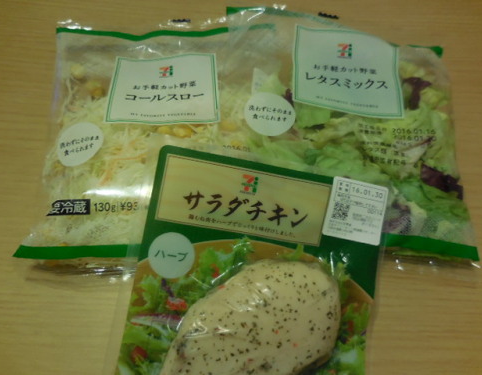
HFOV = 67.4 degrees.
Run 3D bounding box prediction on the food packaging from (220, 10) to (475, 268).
[{"bbox_3d":[0.065,-0.044,0.251,0.175,0.049,0.190,6,73,2],"label":"food packaging"}]

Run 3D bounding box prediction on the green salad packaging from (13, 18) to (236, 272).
[{"bbox_3d":[-0.059,-0.042,0.256,0.175,0.047,0.195,0,74,0],"label":"green salad packaging"}]

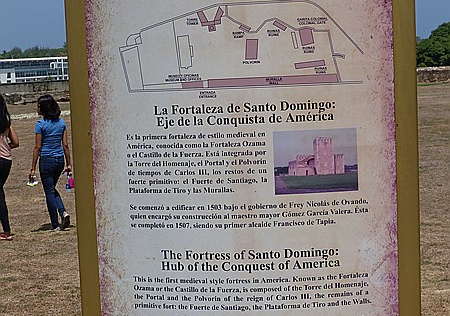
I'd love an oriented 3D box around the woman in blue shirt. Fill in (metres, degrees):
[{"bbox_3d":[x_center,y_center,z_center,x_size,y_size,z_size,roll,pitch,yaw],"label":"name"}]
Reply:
[{"bbox_3d":[-2.084,0.060,12.250,0.500,1.620,0.420,-4,5,-20],"label":"woman in blue shirt"}]

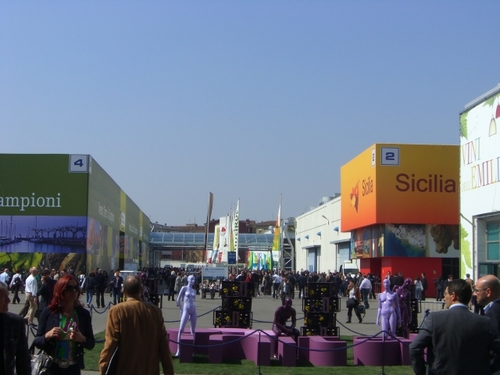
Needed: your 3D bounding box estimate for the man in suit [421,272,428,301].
[{"bbox_3d":[11.098,6.307,60.686,0.360,1.740,0.480,2,-5,-15],"label":"man in suit"}]

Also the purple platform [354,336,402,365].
[{"bbox_3d":[2.607,3.371,19.624,1.100,0.460,1.620,0,-5,0],"label":"purple platform"}]

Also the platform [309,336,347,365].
[{"bbox_3d":[1.512,3.375,19.718,0.810,0.460,1.930,0,-5,0],"label":"platform"}]

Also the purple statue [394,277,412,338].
[{"bbox_3d":[3.314,2.829,20.634,0.480,1.719,0.400,0,-5,5],"label":"purple statue"}]

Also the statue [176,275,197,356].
[{"bbox_3d":[-1.366,2.785,20.636,0.460,1.770,0.400,3,-5,-25],"label":"statue"}]

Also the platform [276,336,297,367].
[{"bbox_3d":[0.764,3.353,19.499,0.265,0.460,1.530,0,-5,0],"label":"platform"}]

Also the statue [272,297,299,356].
[{"bbox_3d":[0.797,3.049,20.815,0.520,1.291,0.620,3,-5,-25],"label":"statue"}]

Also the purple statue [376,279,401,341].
[{"bbox_3d":[2.863,2.755,19.687,0.500,1.699,0.380,-1,-5,10],"label":"purple statue"}]

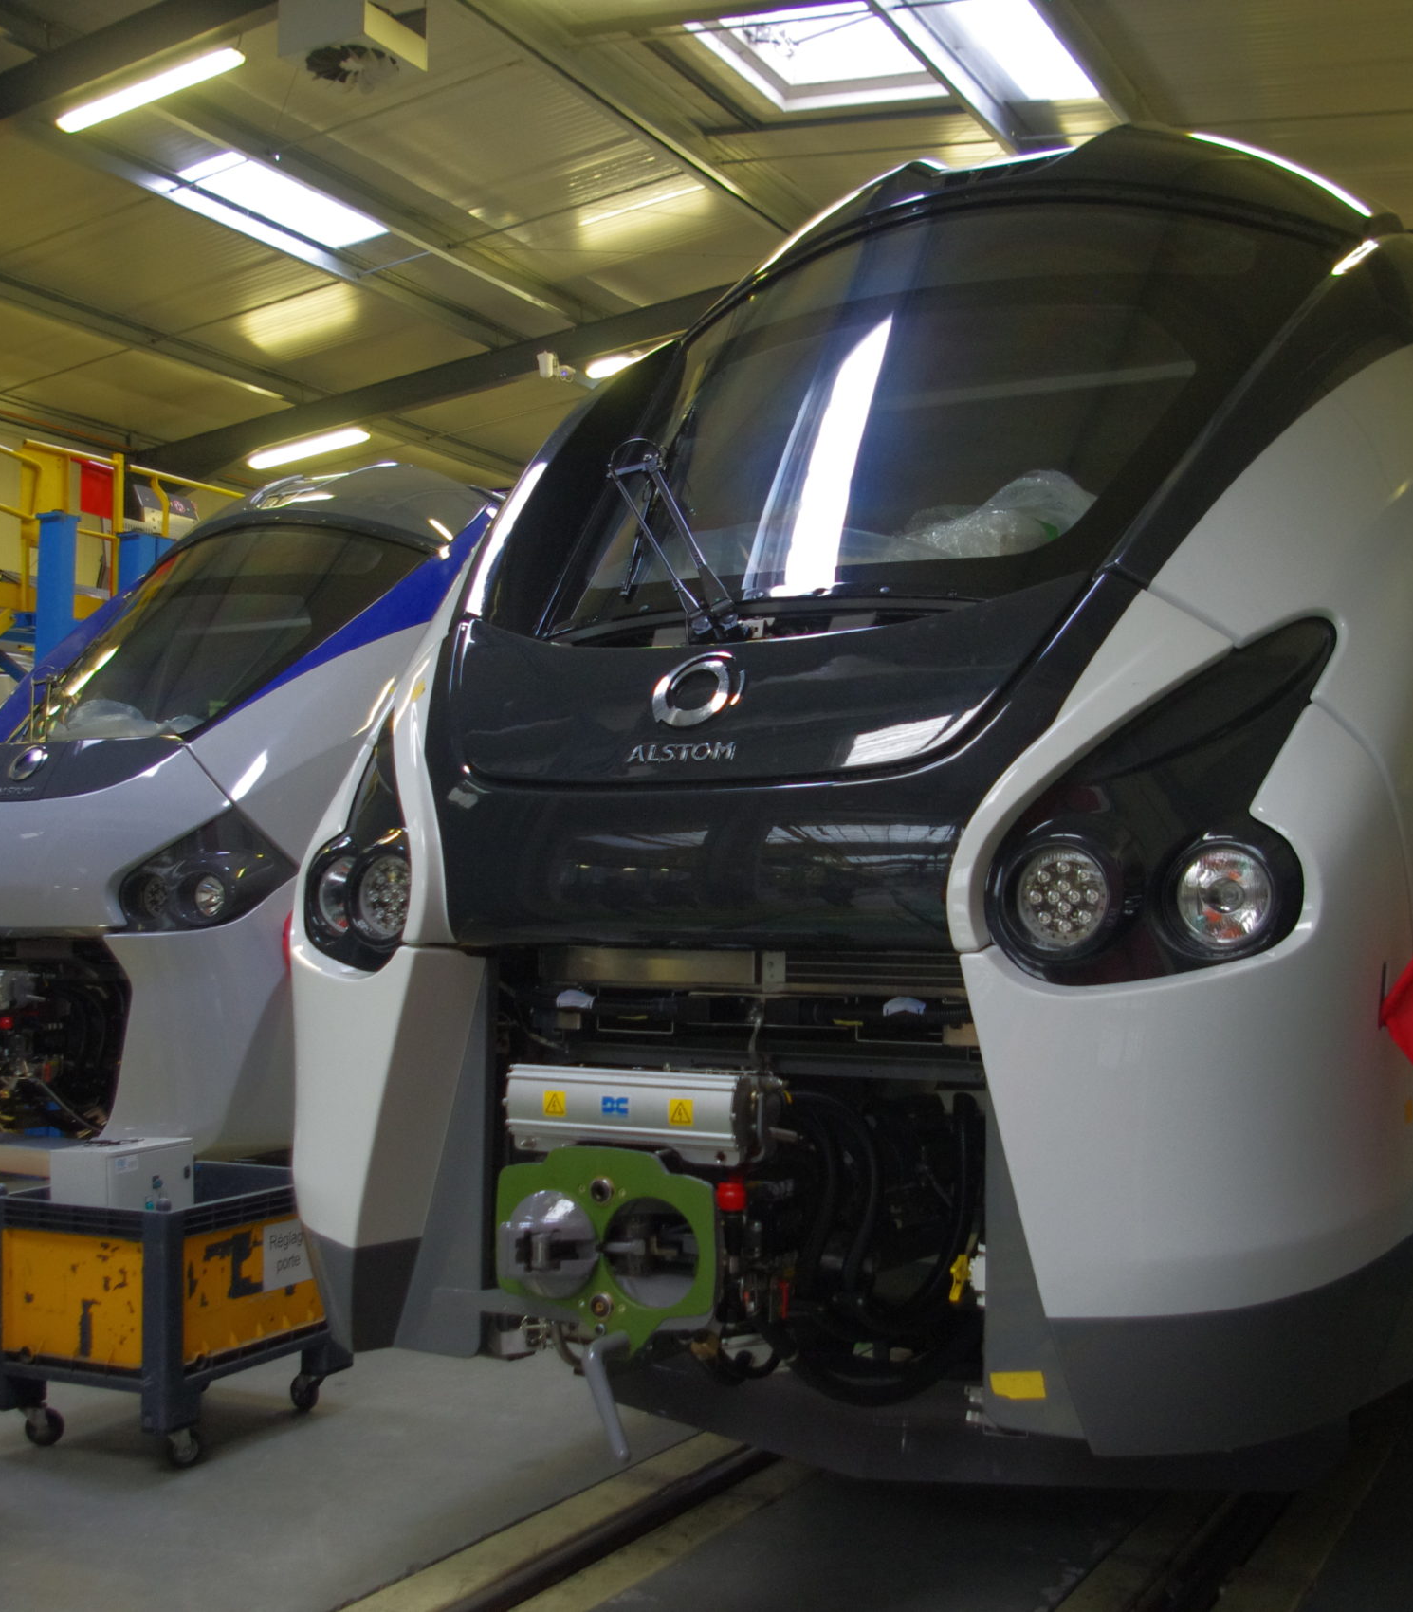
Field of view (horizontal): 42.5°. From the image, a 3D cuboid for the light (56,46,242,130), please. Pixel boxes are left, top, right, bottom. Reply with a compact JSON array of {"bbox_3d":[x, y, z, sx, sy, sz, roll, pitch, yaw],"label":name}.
[{"bbox_3d":[-3.447,-4.416,11.236,1.570,0.120,0.170,-6,-6,29],"label":"light"}]

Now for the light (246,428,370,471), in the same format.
[{"bbox_3d":[-3.977,-3.554,18.166,1.570,0.120,0.170,-5,-5,29],"label":"light"}]

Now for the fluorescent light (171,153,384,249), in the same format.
[{"bbox_3d":[-3.397,-4.895,14.790,0.600,0.100,1.870,-6,-6,29],"label":"fluorescent light"}]

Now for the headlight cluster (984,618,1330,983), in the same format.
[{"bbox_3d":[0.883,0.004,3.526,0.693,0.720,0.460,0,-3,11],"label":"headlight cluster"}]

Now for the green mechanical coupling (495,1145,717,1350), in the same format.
[{"bbox_3d":[-0.165,0.861,3.555,0.480,0.380,0.250,-1,-3,29],"label":"green mechanical coupling"}]

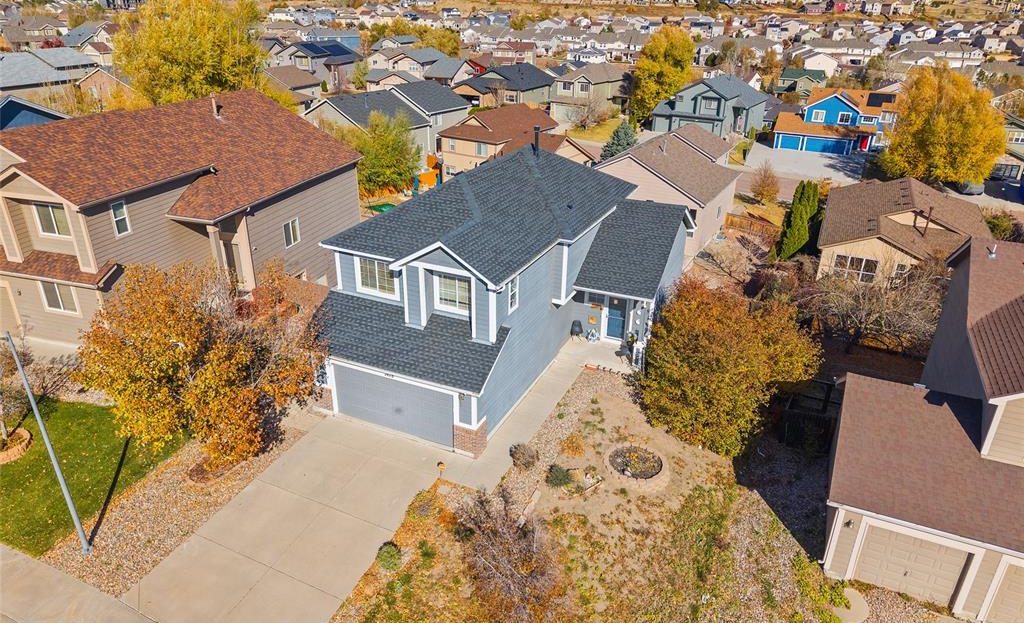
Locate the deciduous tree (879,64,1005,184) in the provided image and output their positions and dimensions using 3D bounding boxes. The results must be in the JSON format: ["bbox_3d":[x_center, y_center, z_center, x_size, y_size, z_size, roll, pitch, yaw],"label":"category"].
[{"bbox_3d":[45.480,-19.810,75.420,11.020,12.170,11.020,12,27,22],"label":"deciduous tree"}]

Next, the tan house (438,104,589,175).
[{"bbox_3d":[1.320,-17.230,75.120,15.000,7.200,13.000,13,28,26],"label":"tan house"}]

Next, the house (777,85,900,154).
[{"bbox_3d":[46.880,-28.410,104.320,15.700,8.000,13.000,12,28,24],"label":"house"}]

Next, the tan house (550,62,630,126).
[{"bbox_3d":[14.590,-36.800,118.900,10.200,7.700,15.550,17,29,31],"label":"tan house"}]

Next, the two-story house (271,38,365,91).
[{"bbox_3d":[-34.900,-45.970,131.360,12.000,7.600,12.700,14,29,27],"label":"two-story house"}]

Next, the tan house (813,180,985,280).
[{"bbox_3d":[29.570,-6.550,53.340,11.300,6.800,16.500,11,28,23],"label":"tan house"}]

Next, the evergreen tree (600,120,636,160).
[{"bbox_3d":[11.920,-18.600,79.690,4.000,5.700,4.000,11,28,23],"label":"evergreen tree"}]

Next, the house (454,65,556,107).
[{"bbox_3d":[-1.220,-40.410,128.000,10.500,6.100,19.500,17,29,31],"label":"house"}]

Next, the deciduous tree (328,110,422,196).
[{"bbox_3d":[-11.260,-12.700,58.100,7.400,7.200,7.000,0,25,0],"label":"deciduous tree"}]

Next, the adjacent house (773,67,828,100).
[{"bbox_3d":[63.150,-49.050,154.460,10.600,7.900,11.600,11,27,21],"label":"adjacent house"}]

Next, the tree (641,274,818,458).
[{"bbox_3d":[7.810,1.560,25.510,6.300,5.100,6.200,11,28,23],"label":"tree"}]

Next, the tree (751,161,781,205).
[{"bbox_3d":[21.980,-11.140,61.480,2.320,3.860,2.320,12,27,22],"label":"tree"}]

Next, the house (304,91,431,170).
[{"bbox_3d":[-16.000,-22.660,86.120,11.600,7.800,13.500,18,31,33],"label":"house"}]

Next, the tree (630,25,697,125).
[{"bbox_3d":[24.010,-37.350,112.860,10.190,14.830,10.190,12,27,22],"label":"tree"}]

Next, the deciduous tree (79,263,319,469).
[{"bbox_3d":[-9.890,1.920,22.550,7.200,6.300,6.900,11,28,23],"label":"deciduous tree"}]

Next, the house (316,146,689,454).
[{"bbox_3d":[0.540,-1.870,29.290,10.850,7.750,16.250,12,27,22],"label":"house"}]

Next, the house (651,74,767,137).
[{"bbox_3d":[29.710,-30.950,104.880,11.900,7.700,16.300,17,30,31],"label":"house"}]

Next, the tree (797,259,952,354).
[{"bbox_3d":[15.830,0.000,31.480,6.120,4.350,6.120,12,27,22],"label":"tree"}]

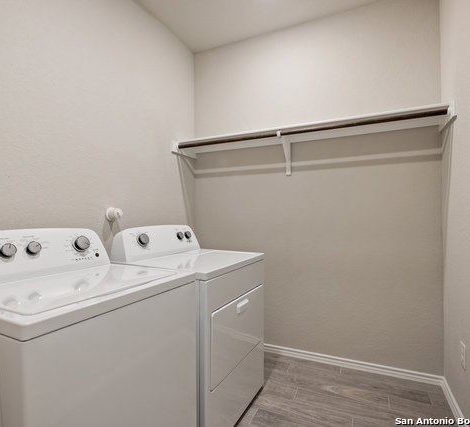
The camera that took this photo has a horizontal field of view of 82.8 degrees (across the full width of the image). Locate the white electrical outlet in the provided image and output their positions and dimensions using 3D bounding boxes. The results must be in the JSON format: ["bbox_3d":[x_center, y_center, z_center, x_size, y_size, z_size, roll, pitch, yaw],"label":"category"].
[{"bbox_3d":[1.231,0.766,1.440,0.008,0.119,0.073,0,-1,25],"label":"white electrical outlet"}]

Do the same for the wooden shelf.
[{"bbox_3d":[0.431,-0.485,2.103,2.012,0.321,0.330,0,-1,25],"label":"wooden shelf"}]

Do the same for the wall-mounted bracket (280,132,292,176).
[{"bbox_3d":[0.404,-0.474,2.152,0.039,0.300,0.264,0,-1,25],"label":"wall-mounted bracket"}]

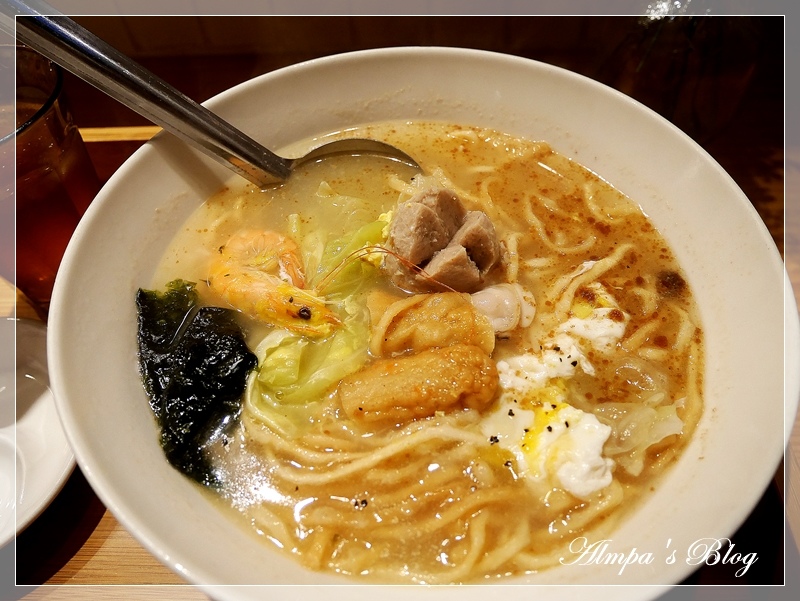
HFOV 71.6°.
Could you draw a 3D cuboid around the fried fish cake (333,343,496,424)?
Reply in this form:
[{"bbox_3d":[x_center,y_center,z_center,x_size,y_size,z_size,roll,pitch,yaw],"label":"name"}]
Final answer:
[{"bbox_3d":[0.006,0.027,0.172,0.049,0.018,0.022,-9,55,-6],"label":"fried fish cake"}]

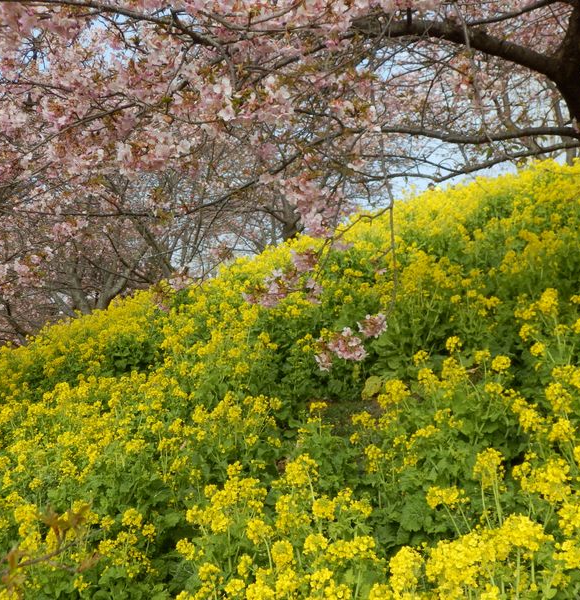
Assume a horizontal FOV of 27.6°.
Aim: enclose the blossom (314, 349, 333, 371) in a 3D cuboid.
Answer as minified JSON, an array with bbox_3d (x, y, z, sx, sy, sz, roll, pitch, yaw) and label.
[{"bbox_3d":[0.082,0.146,2.900,0.043,0.052,0.043,0,-3,0],"label":"blossom"}]

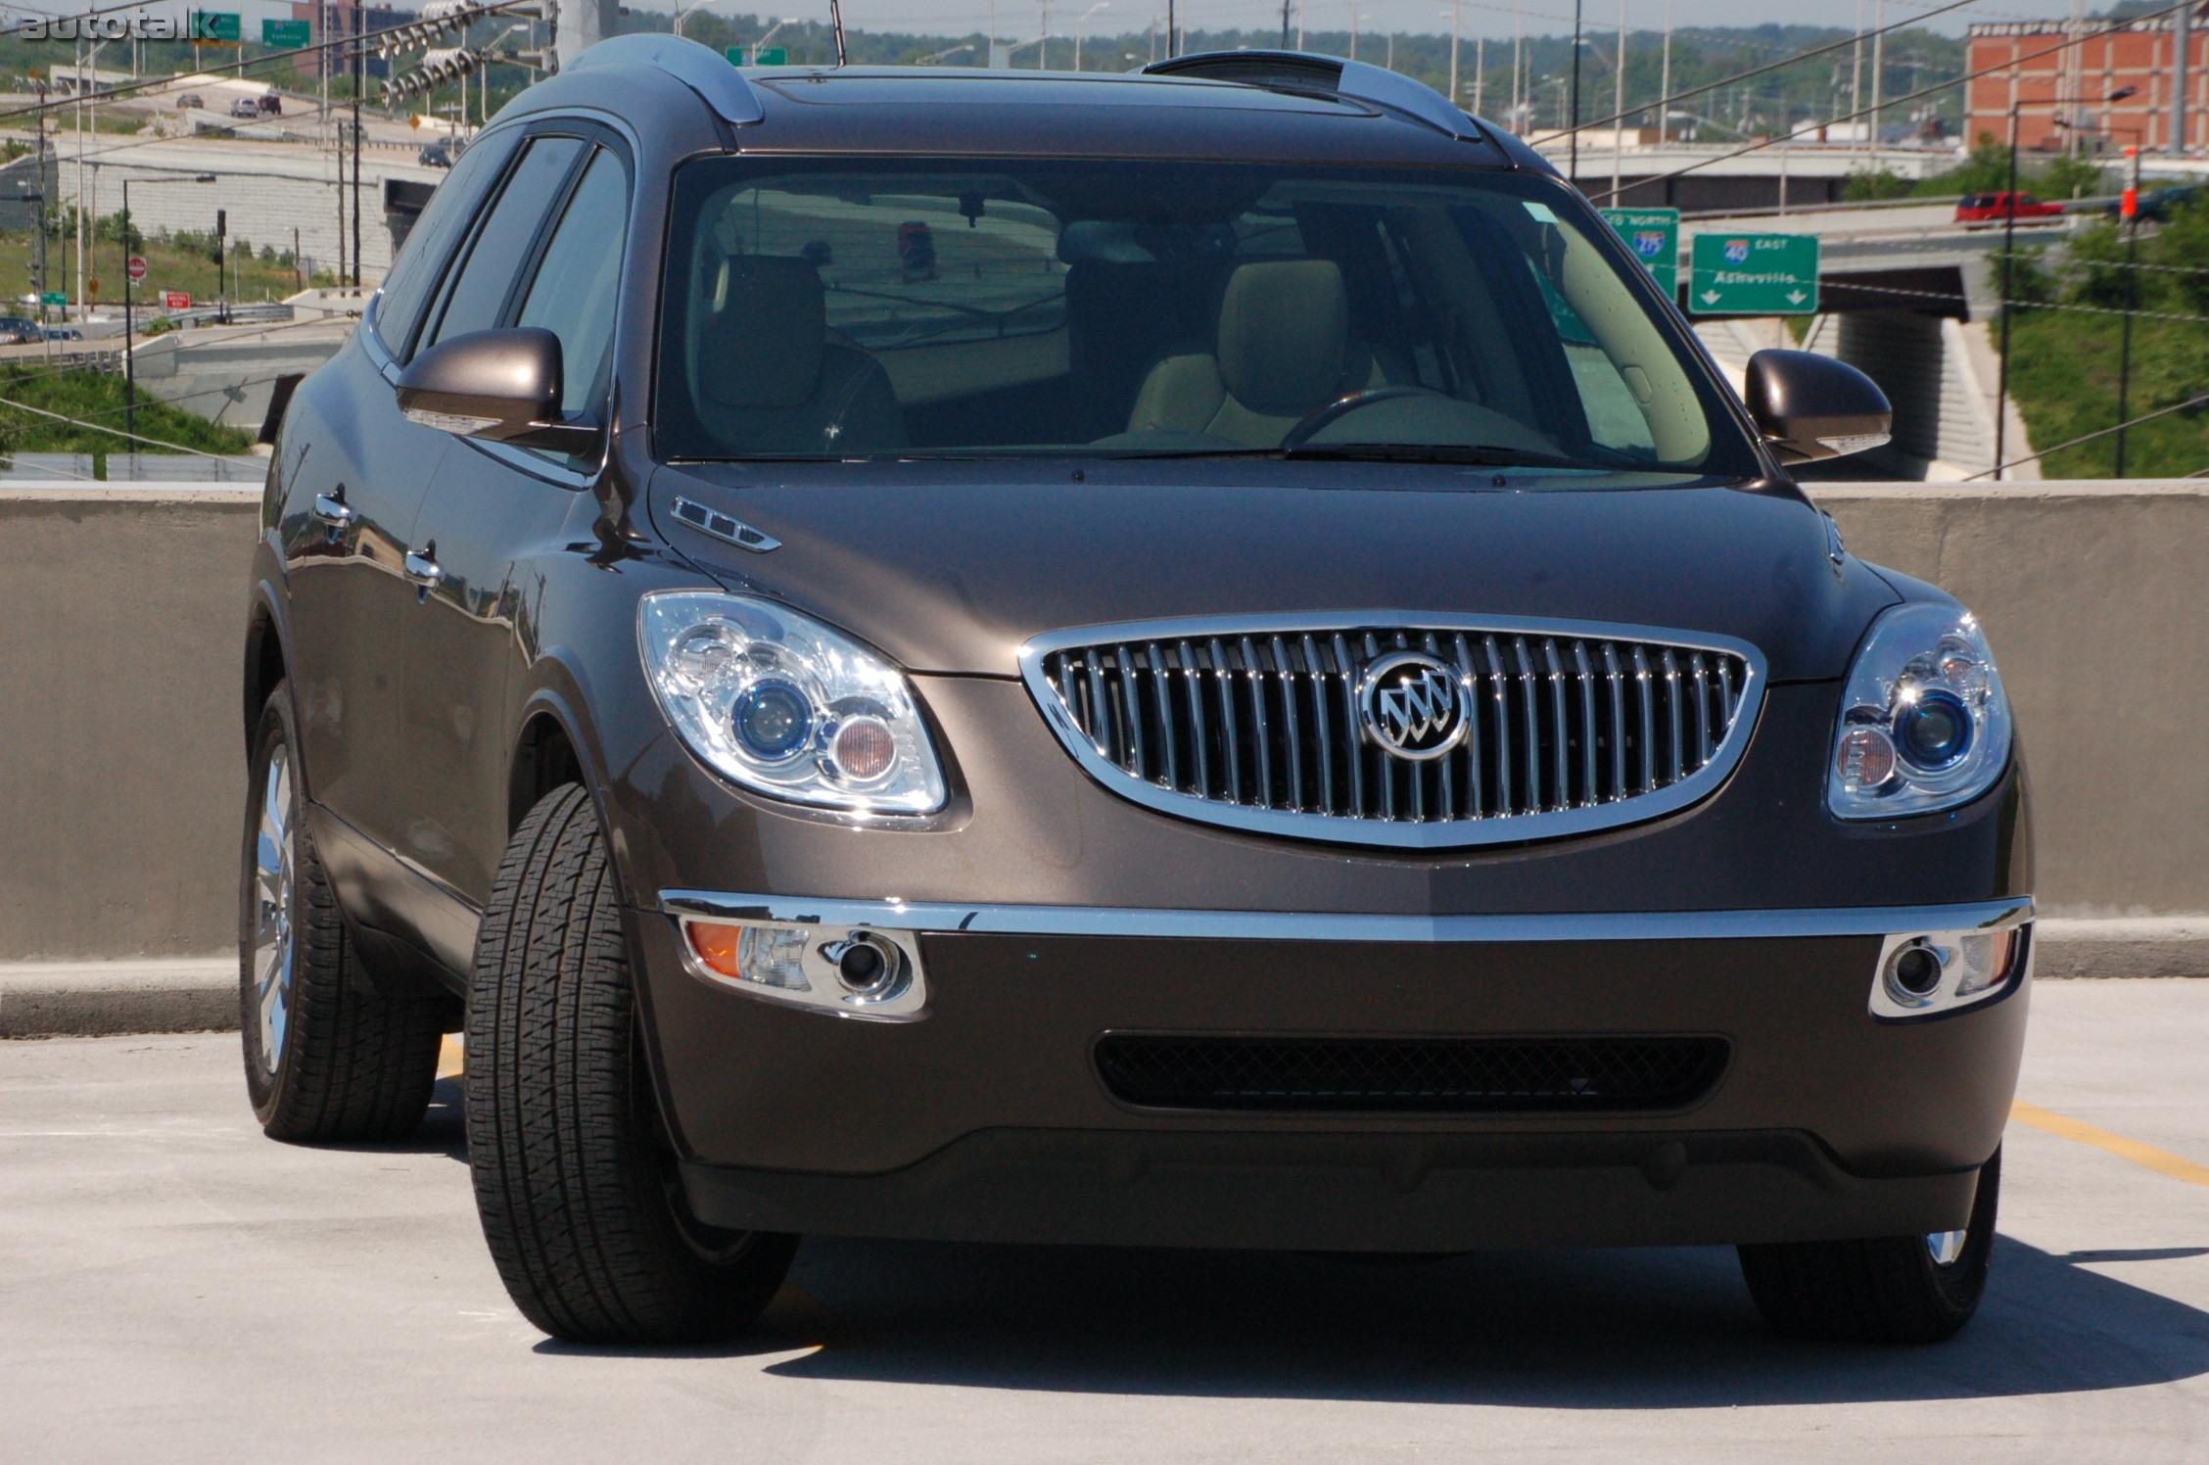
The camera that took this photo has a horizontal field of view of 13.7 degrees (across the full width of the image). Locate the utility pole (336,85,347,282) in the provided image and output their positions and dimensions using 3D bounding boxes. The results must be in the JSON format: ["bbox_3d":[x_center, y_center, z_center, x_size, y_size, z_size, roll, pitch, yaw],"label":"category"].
[{"bbox_3d":[-39.870,-28.671,480.000,0.320,10.800,0.320,1,3,0],"label":"utility pole"}]

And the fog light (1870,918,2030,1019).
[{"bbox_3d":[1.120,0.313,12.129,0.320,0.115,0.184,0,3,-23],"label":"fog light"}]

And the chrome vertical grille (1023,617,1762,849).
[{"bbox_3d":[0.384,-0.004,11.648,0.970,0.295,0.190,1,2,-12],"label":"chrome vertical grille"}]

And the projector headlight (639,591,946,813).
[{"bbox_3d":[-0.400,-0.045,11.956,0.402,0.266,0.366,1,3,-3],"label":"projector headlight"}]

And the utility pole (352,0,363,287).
[{"bbox_3d":[-38.863,-31.227,479.547,0.340,16.500,0.340,1,3,-5],"label":"utility pole"}]

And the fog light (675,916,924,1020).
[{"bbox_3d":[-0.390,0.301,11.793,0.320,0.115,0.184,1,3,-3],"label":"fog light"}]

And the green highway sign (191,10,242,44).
[{"bbox_3d":[-96.621,-76.767,1000.000,5.150,3.000,0.200,1,3,-9],"label":"green highway sign"}]

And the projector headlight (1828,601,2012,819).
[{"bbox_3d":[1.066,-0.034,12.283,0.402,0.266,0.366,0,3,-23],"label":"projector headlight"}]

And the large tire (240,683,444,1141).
[{"bbox_3d":[-1.263,0.286,15.196,0.255,0.785,0.785,1,2,-12],"label":"large tire"}]

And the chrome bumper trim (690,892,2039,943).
[{"bbox_3d":[0.378,0.240,11.909,1.868,0.046,0.407,0,3,-13],"label":"chrome bumper trim"}]

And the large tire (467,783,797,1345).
[{"bbox_3d":[-0.615,0.436,12.487,0.255,0.780,0.788,2,3,19],"label":"large tire"}]

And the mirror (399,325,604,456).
[{"bbox_3d":[-0.844,-0.483,12.851,0.280,0.172,0.185,1,2,-12],"label":"mirror"}]

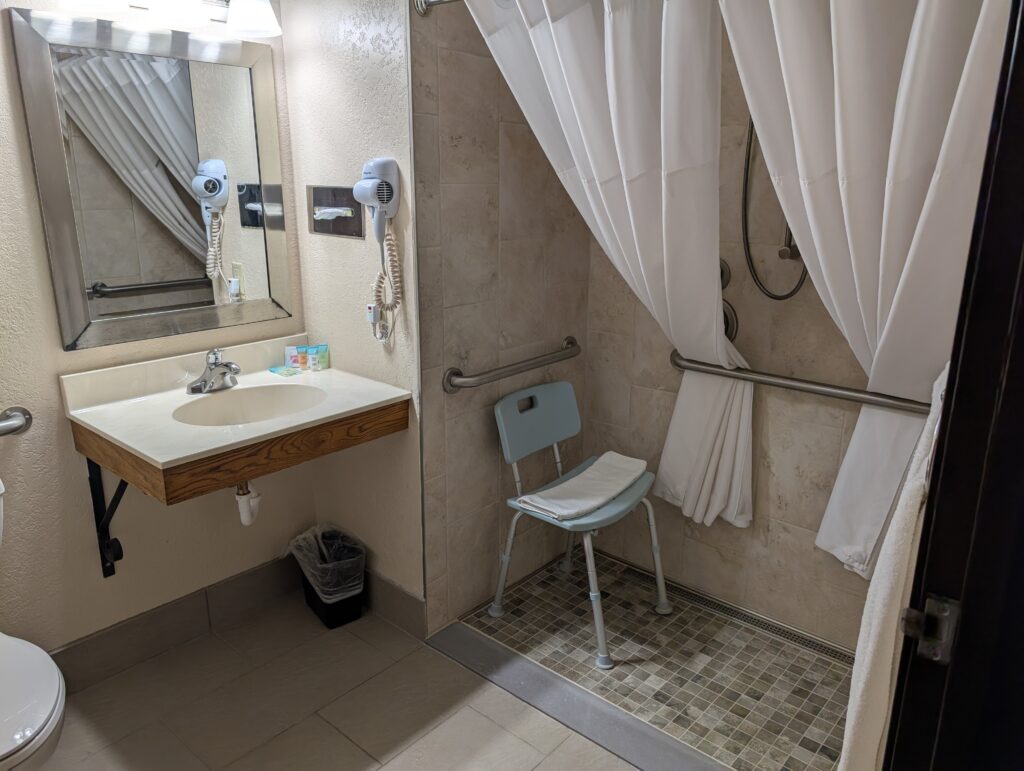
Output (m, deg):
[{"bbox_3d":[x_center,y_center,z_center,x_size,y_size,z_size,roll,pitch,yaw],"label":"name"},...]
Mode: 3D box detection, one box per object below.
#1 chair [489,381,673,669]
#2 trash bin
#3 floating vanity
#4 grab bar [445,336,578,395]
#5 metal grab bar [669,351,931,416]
[{"bbox_3d":[0.257,0.426,2.455,0.510,0.800,0.530,13,20,39],"label":"chair"},{"bbox_3d":[-0.639,0.683,2.510,0.175,0.265,0.245,-12,20,-39],"label":"trash bin"},{"bbox_3d":[-0.759,0.247,2.105,0.560,0.618,0.765,13,20,39],"label":"floating vanity"},{"bbox_3d":[0.044,-0.075,2.462,0.077,0.081,0.700,13,20,39],"label":"grab bar"},{"bbox_3d":[0.939,0.007,2.238,1.020,0.081,0.077,13,20,39],"label":"metal grab bar"}]

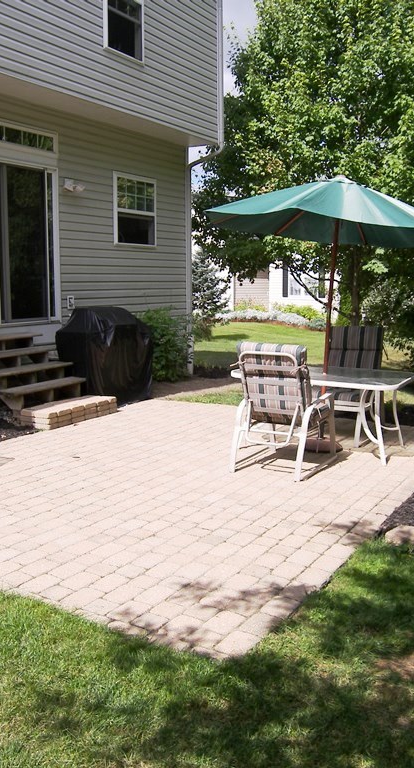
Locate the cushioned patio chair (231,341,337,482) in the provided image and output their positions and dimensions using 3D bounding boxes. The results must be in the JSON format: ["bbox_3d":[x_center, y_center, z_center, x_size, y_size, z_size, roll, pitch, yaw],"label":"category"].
[{"bbox_3d":[0.690,0.157,6.119,0.630,1.100,0.880,4,9,27],"label":"cushioned patio chair"}]

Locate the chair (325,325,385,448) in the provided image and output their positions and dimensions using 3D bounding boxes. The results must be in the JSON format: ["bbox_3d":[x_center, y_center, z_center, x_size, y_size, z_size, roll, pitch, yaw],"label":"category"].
[{"bbox_3d":[1.380,-0.002,7.187,0.630,1.100,0.880,4,9,26],"label":"chair"}]

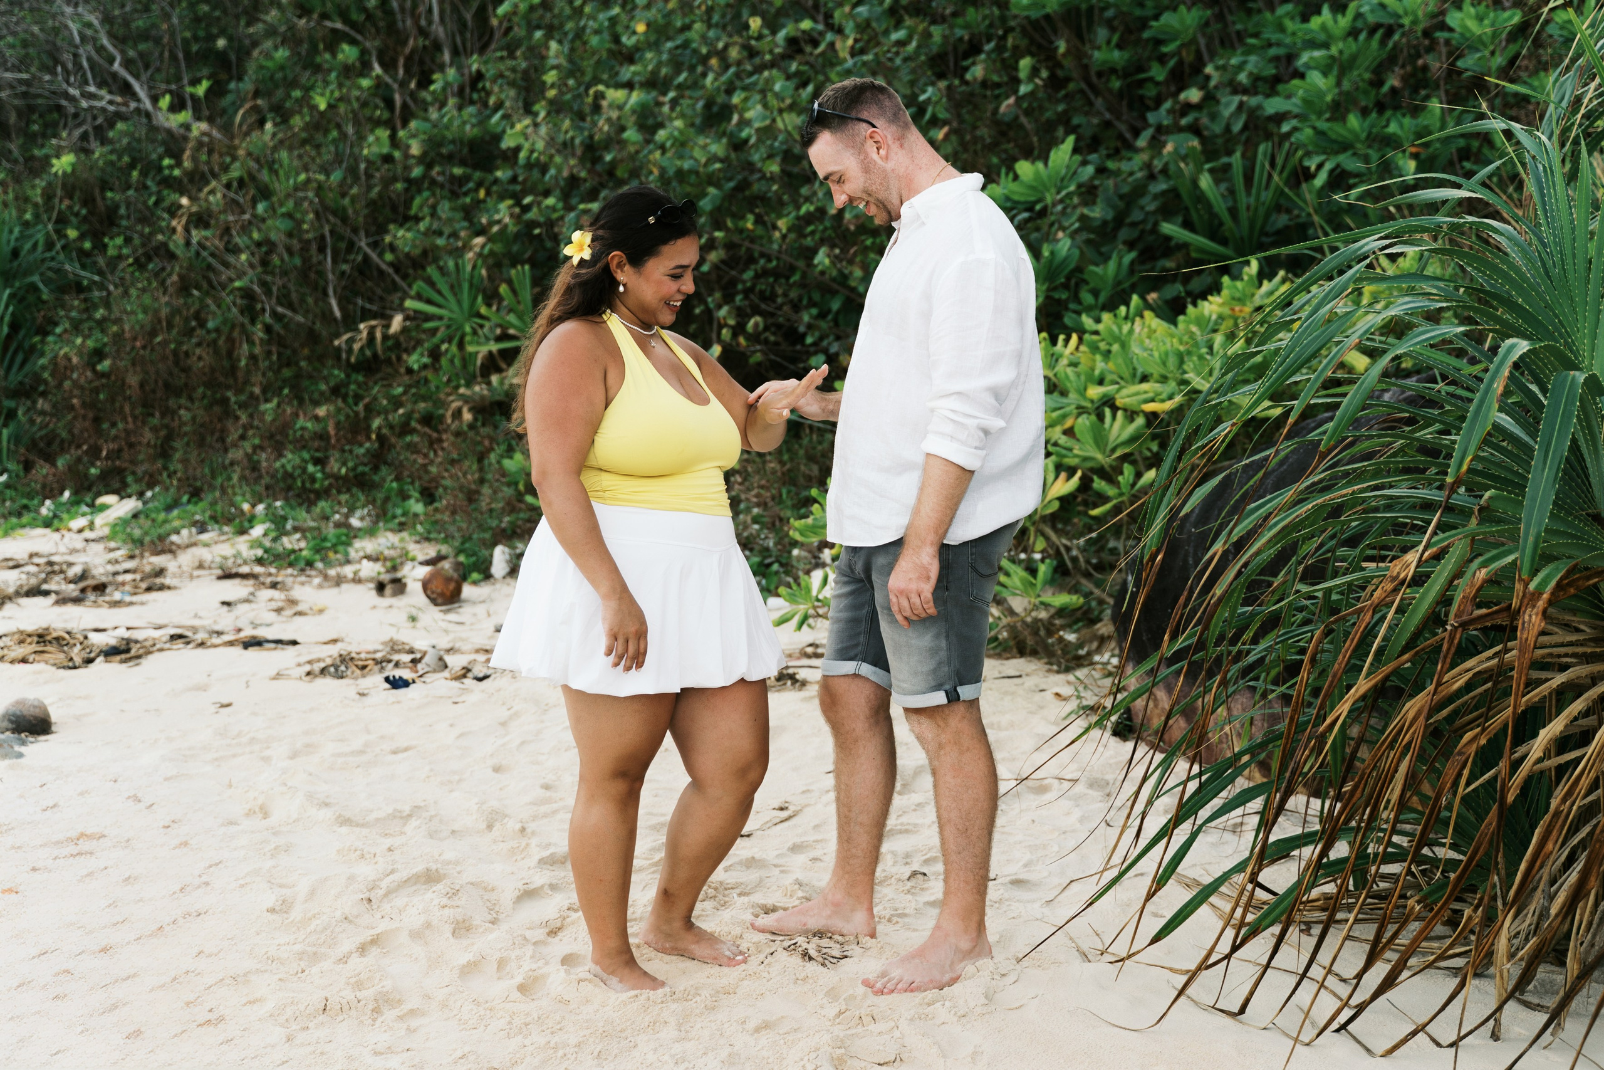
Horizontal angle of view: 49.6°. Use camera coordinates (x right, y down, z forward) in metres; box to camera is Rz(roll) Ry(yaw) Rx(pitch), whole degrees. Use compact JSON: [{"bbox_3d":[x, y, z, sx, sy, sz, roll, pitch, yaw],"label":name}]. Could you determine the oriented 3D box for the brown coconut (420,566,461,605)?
[{"bbox_3d":[-1.489,0.214,7.200,0.166,0.160,0.168,0,8,0],"label":"brown coconut"}]

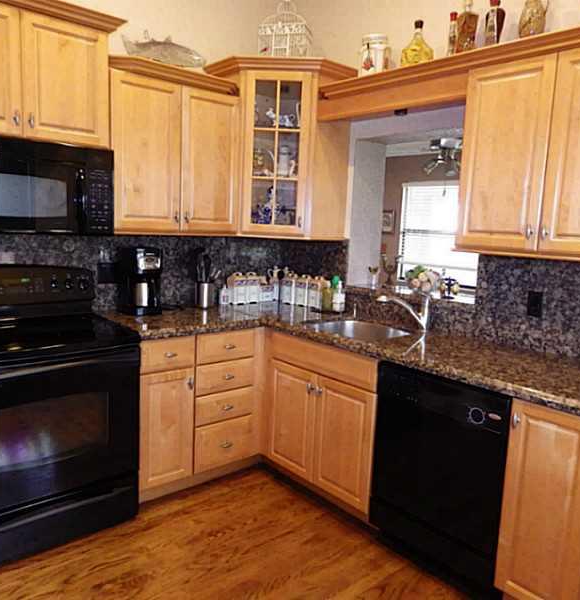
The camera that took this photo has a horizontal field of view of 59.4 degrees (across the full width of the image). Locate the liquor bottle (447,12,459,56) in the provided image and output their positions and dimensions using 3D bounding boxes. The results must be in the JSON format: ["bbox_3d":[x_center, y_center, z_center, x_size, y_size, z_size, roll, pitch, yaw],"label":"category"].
[{"bbox_3d":[0.741,-1.183,2.330,0.055,0.260,0.055,3,8,4],"label":"liquor bottle"}]

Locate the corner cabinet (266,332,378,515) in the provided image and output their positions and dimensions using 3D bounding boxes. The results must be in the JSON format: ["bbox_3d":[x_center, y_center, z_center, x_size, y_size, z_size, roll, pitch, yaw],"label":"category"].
[{"bbox_3d":[0.360,0.562,2.793,0.615,0.747,0.762,-5,11,-41],"label":"corner cabinet"}]

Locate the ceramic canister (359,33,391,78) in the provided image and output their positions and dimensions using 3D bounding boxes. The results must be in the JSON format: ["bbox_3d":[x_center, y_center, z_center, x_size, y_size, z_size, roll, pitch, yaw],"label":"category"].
[{"bbox_3d":[0.439,-1.248,2.651,0.155,0.275,0.155,3,8,4],"label":"ceramic canister"}]

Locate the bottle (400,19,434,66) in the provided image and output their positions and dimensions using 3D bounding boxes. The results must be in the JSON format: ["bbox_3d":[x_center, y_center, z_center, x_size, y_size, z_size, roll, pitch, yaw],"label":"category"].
[{"bbox_3d":[0.615,-1.210,2.450,0.155,0.270,0.125,3,8,4],"label":"bottle"}]

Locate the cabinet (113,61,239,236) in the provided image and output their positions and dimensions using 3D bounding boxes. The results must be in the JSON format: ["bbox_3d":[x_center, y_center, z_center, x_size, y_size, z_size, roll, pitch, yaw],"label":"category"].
[{"bbox_3d":[-0.678,-0.782,2.842,0.760,0.824,0.380,-5,11,-41],"label":"cabinet"}]

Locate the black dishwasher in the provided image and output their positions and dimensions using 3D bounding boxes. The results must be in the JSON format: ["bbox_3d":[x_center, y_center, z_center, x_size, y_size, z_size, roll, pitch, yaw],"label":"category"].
[{"bbox_3d":[0.796,0.705,2.282,0.610,0.845,0.604,-5,11,-41],"label":"black dishwasher"}]

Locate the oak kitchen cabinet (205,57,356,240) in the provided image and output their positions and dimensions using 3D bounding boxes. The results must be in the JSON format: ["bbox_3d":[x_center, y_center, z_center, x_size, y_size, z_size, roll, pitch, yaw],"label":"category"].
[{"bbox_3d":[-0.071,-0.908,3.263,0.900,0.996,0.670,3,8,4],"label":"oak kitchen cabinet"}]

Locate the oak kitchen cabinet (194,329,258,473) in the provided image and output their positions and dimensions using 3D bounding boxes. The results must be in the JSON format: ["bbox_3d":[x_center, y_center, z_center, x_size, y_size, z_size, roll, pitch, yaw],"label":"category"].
[{"bbox_3d":[-0.536,0.497,3.010,0.420,0.747,0.615,-5,11,-41],"label":"oak kitchen cabinet"}]

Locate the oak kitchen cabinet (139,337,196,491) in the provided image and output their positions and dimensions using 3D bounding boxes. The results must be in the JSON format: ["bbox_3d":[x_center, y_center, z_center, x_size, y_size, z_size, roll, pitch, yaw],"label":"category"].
[{"bbox_3d":[-0.808,0.521,2.776,0.300,0.747,0.615,-5,11,-41],"label":"oak kitchen cabinet"}]

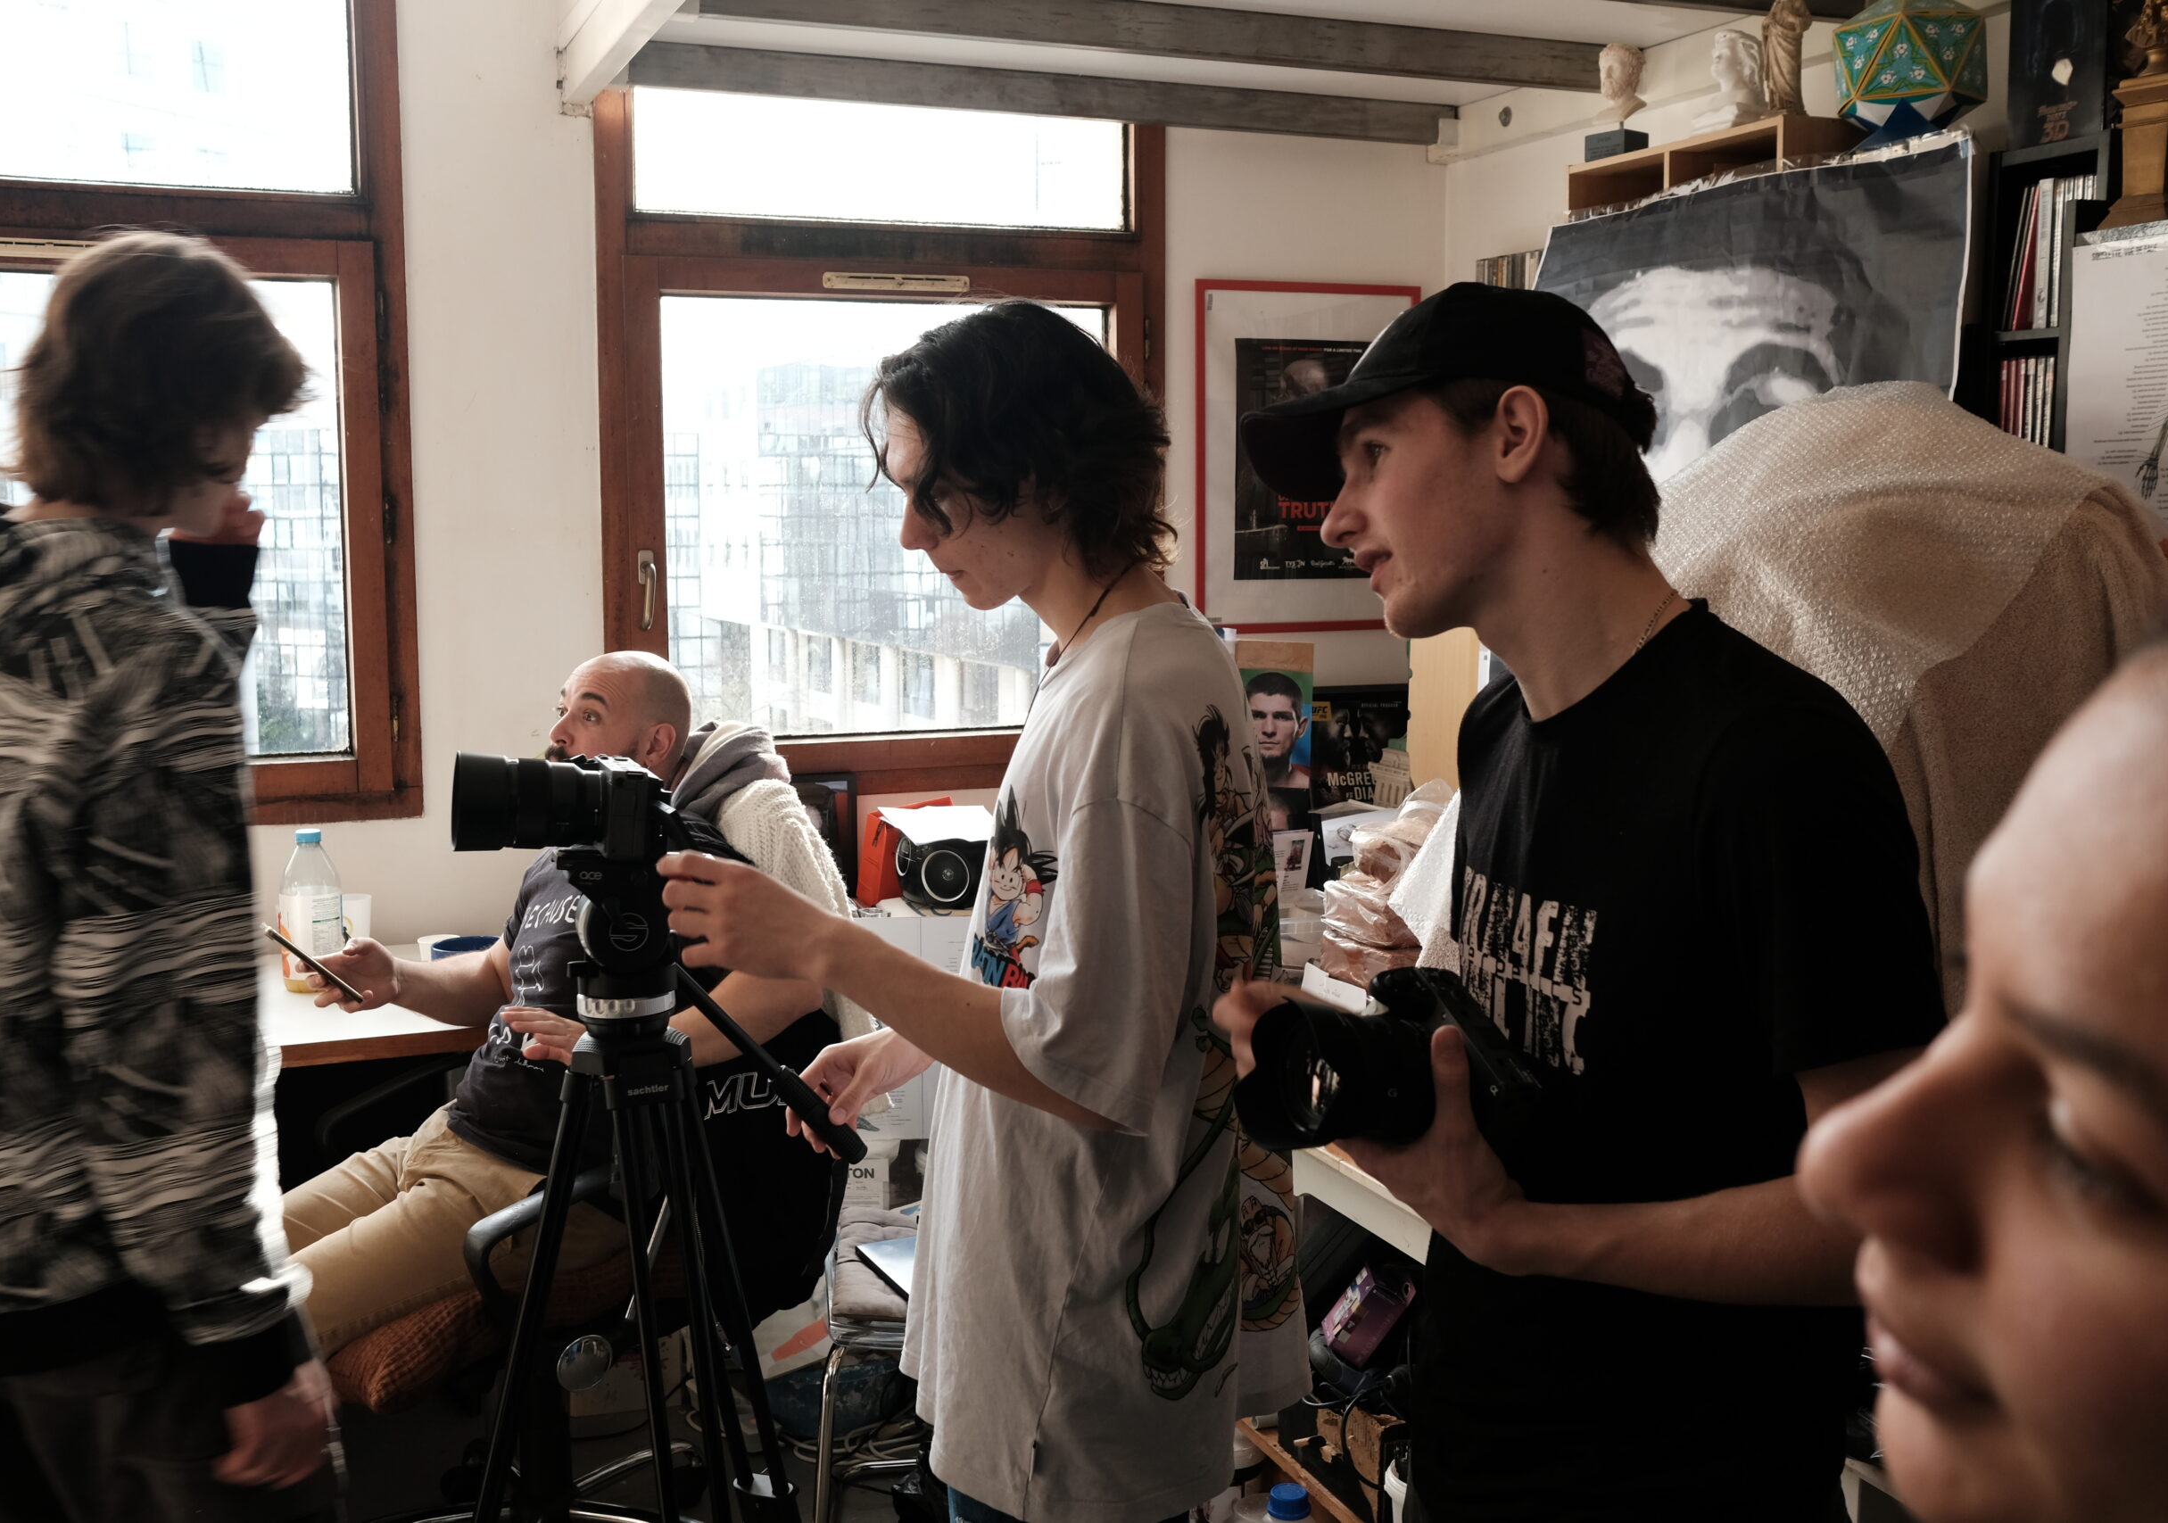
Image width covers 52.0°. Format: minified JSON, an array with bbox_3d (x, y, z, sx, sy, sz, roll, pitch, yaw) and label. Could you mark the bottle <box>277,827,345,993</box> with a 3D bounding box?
[{"bbox_3d":[-1.268,0.240,3.634,0.103,0.264,0.103,-3,7,-23],"label":"bottle"}]

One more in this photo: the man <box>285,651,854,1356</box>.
[{"bbox_3d":[-0.849,0.499,3.179,0.900,1.270,0.630,-5,8,-38],"label":"man"}]

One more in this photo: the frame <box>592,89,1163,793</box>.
[{"bbox_3d":[-0.364,-0.601,4.282,1.131,1.323,0.080,-3,7,-23],"label":"frame"}]

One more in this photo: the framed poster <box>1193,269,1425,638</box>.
[{"bbox_3d":[0.473,-0.627,4.602,0.524,0.713,0.025,-3,7,-23],"label":"framed poster"}]

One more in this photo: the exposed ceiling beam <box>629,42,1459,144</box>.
[{"bbox_3d":[-0.041,-1.268,4.249,1.712,0.088,0.078,-3,7,-23],"label":"exposed ceiling beam"}]

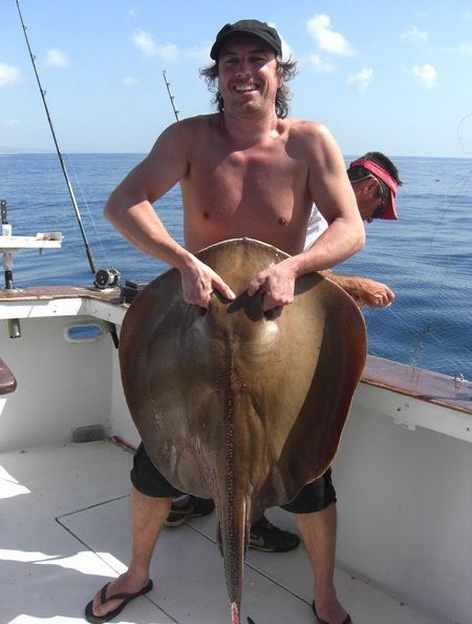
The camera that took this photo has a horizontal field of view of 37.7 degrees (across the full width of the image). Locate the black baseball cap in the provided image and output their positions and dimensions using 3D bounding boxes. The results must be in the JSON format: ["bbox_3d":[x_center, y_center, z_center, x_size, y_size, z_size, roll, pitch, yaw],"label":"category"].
[{"bbox_3d":[0.031,-0.769,1.958,0.190,0.120,0.255,1,7,10],"label":"black baseball cap"}]

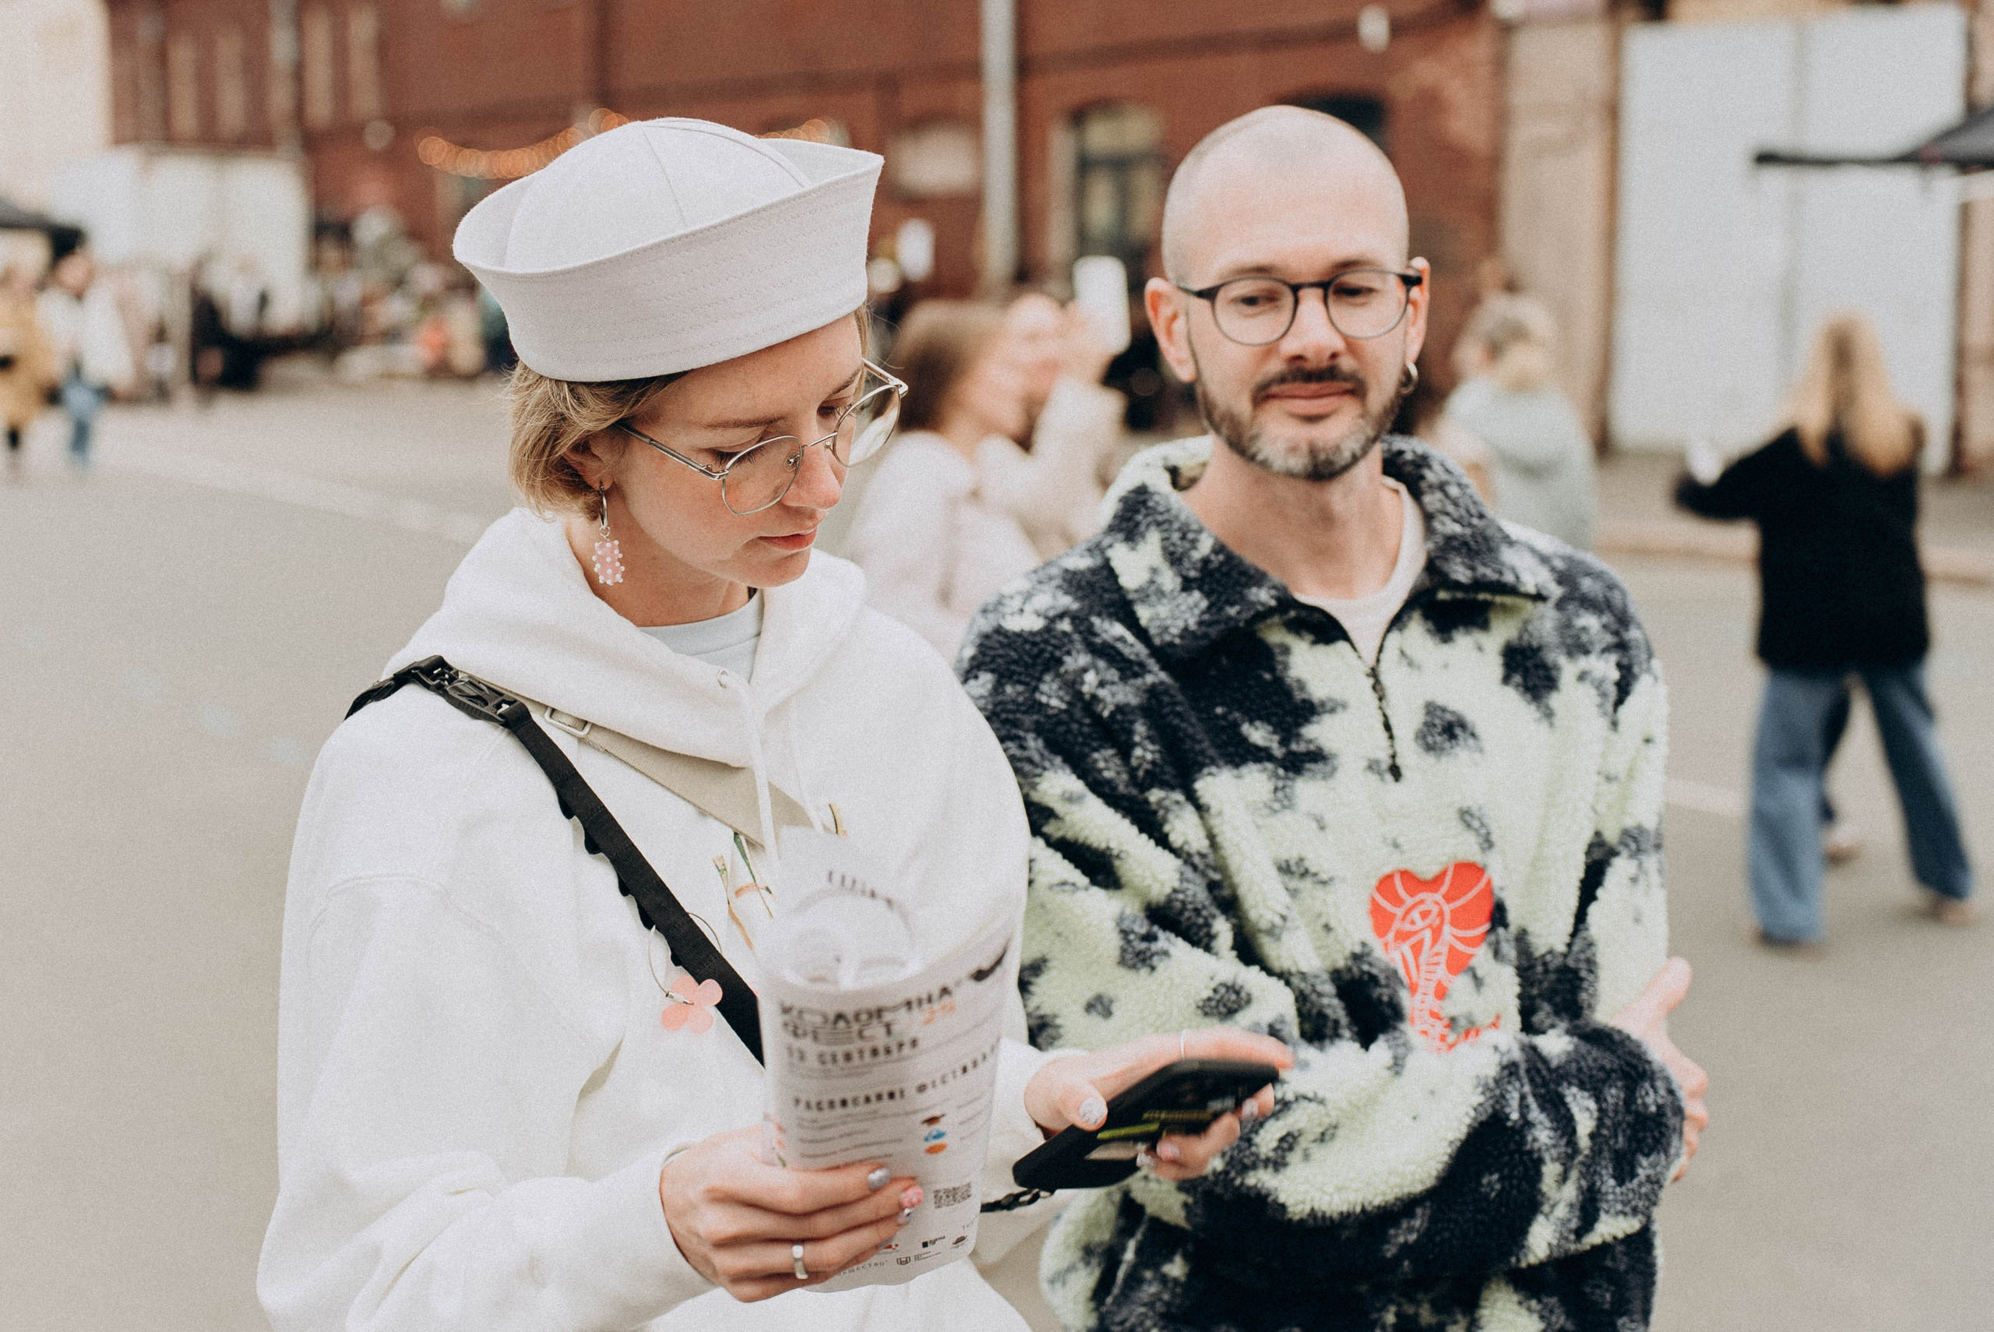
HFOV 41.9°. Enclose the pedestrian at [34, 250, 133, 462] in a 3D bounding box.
[{"bbox_3d":[-7.300,-2.426,20.875,0.620,1.740,0.420,-2,9,-12],"label":"pedestrian"}]

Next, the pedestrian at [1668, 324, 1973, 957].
[{"bbox_3d":[2.154,-0.115,6.763,0.700,1.610,0.520,1,9,6],"label":"pedestrian"}]

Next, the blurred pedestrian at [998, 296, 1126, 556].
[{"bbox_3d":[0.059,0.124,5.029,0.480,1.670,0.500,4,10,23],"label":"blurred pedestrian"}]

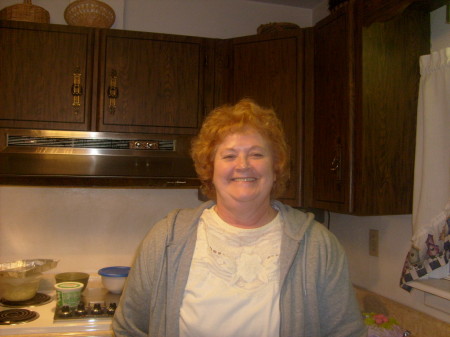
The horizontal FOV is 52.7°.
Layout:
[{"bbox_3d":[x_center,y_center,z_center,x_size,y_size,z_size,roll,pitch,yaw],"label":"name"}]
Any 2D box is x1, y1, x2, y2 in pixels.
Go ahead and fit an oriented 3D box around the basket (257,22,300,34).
[{"bbox_3d":[0.248,-0.632,2.110,0.210,0.085,0.180,0,-1,30],"label":"basket"}]

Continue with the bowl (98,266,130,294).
[{"bbox_3d":[-0.513,0.544,2.180,0.180,0.110,0.180,1,-1,-15],"label":"bowl"}]

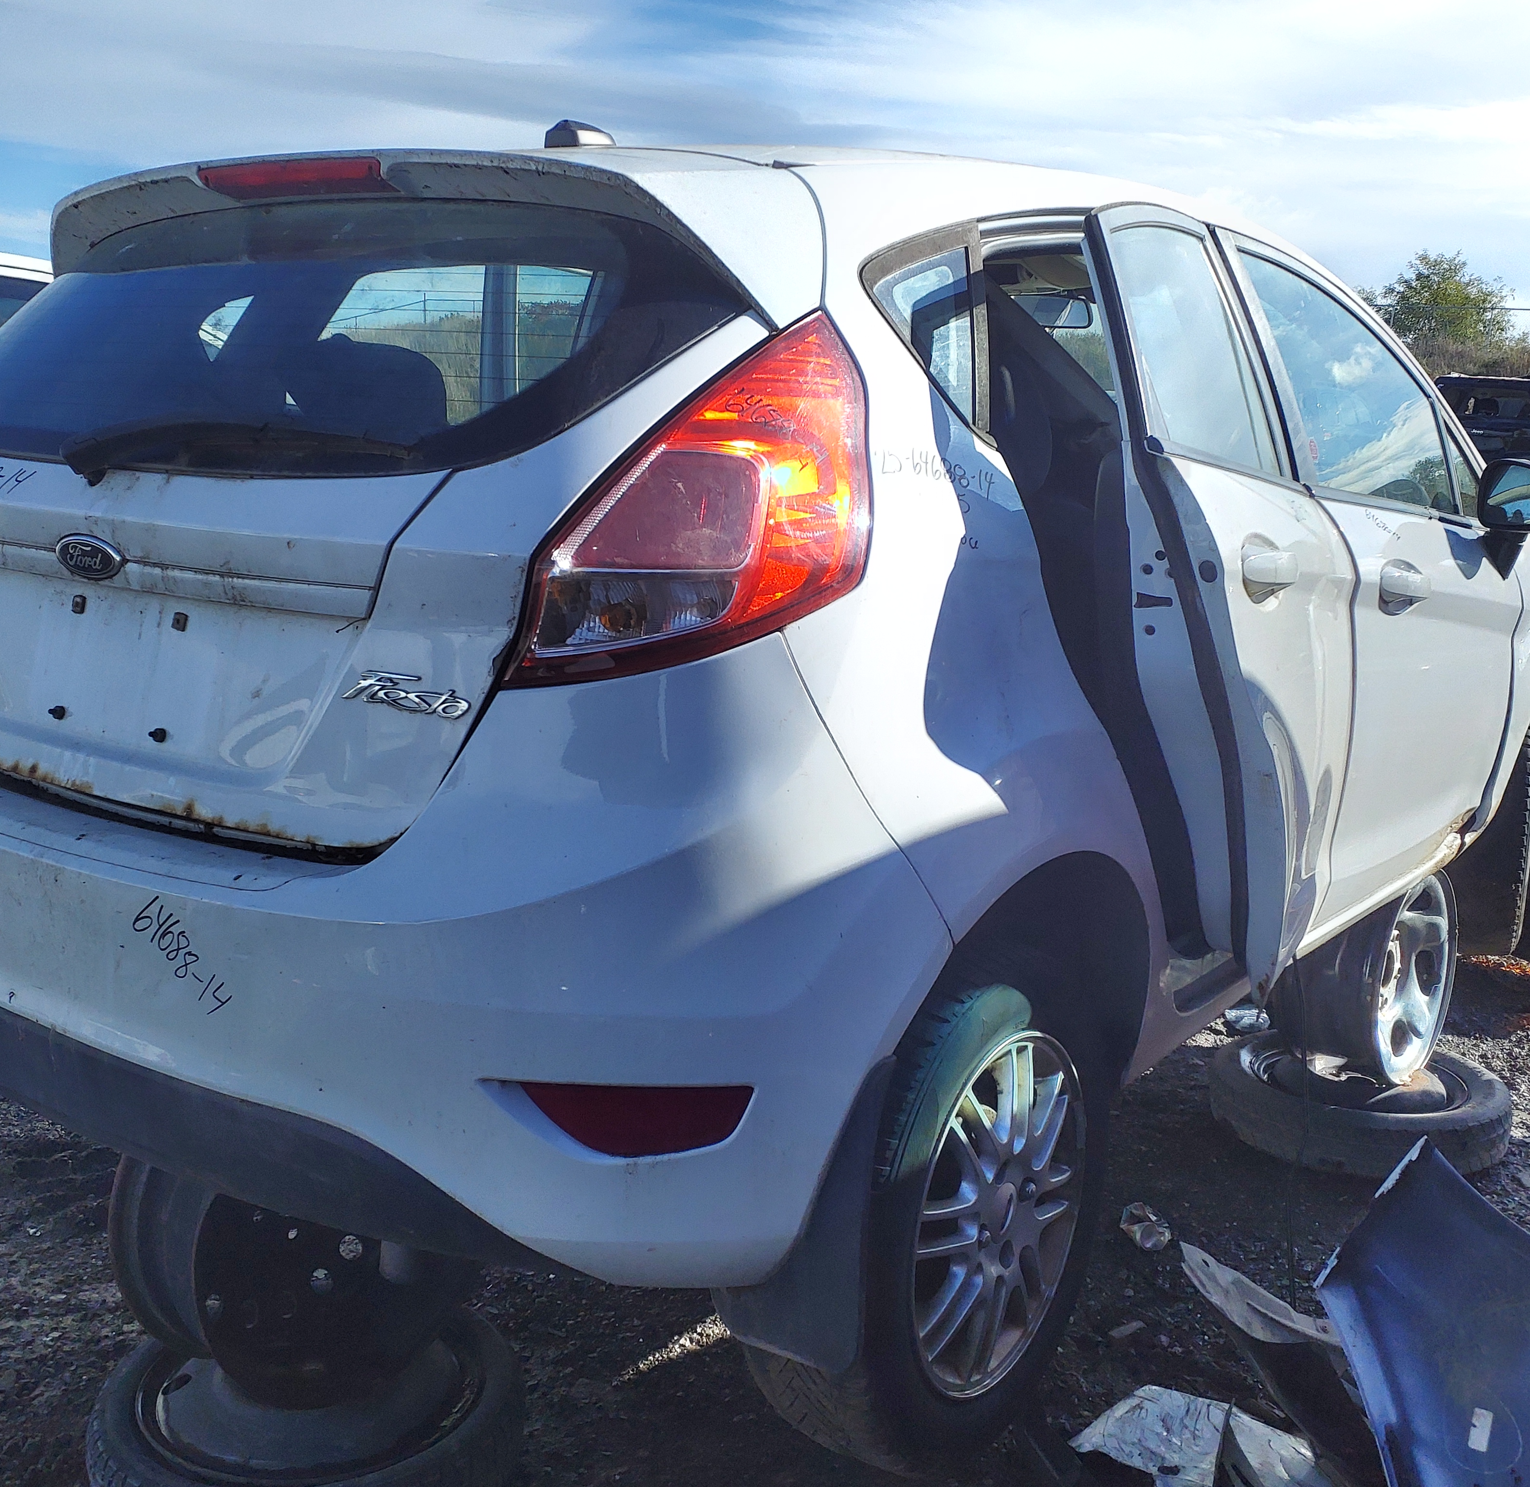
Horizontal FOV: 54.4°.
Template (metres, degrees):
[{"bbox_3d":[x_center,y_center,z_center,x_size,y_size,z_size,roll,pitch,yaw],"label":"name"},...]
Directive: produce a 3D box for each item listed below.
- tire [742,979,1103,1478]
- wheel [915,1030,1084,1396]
[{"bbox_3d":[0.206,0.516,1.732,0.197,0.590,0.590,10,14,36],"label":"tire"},{"bbox_3d":[0.206,0.516,1.732,0.180,0.415,0.415,10,14,36],"label":"wheel"}]

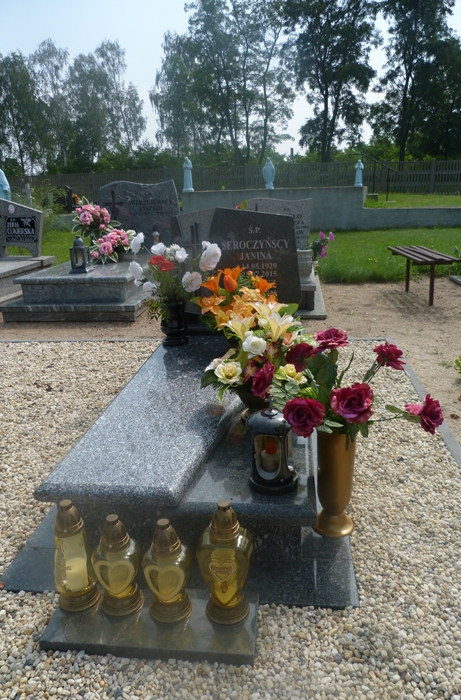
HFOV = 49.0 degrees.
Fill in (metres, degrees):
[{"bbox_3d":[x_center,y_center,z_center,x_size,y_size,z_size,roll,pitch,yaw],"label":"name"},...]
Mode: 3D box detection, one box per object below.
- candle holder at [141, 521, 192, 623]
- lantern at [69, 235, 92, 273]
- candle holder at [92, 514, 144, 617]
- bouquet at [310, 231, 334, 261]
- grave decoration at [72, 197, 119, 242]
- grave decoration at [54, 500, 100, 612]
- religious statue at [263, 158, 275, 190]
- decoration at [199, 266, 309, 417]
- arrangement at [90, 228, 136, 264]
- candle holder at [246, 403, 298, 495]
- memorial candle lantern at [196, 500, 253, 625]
[{"bbox_3d":[-0.175,0.593,1.380,0.128,0.286,0.118,0,18,7],"label":"candle holder"},{"bbox_3d":[-1.496,-0.954,5.024,0.193,0.339,0.193,0,18,7],"label":"lantern"},{"bbox_3d":[-0.277,0.530,1.254,0.121,0.270,0.115,0,17,5],"label":"candle holder"},{"bbox_3d":[1.094,-1.225,6.012,0.291,0.380,0.270,0,17,5],"label":"bouquet"},{"bbox_3d":[-1.551,-1.500,5.809,0.494,0.400,0.380,0,18,7],"label":"grave decoration"},{"bbox_3d":[-0.445,0.571,1.424,0.122,0.324,0.115,2,18,13],"label":"grave decoration"},{"bbox_3d":[0.944,-4.278,12.300,0.316,0.741,0.240,-1,18,6],"label":"religious statue"},{"bbox_3d":[0.096,-0.054,2.023,0.448,0.525,0.450,0,17,5],"label":"decoration"},{"bbox_3d":[-1.232,-1.095,5.323,0.484,0.359,0.380,0,17,5],"label":"arrangement"},{"bbox_3d":[0.130,0.279,1.542,0.152,0.284,0.152,3,18,16],"label":"candle holder"},{"bbox_3d":[-0.015,0.563,1.358,0.146,0.343,0.122,0,18,7],"label":"memorial candle lantern"}]

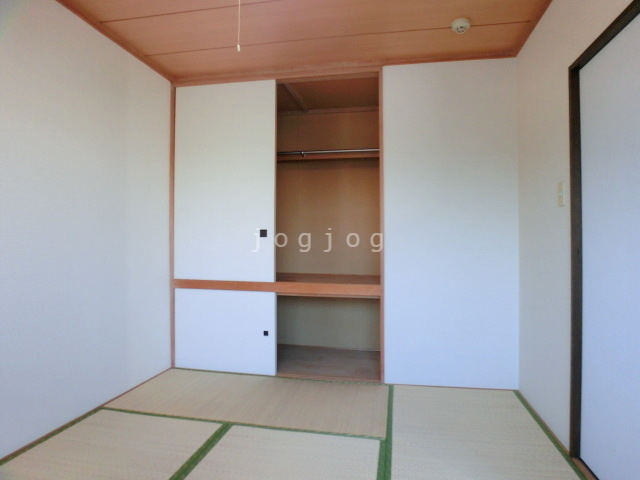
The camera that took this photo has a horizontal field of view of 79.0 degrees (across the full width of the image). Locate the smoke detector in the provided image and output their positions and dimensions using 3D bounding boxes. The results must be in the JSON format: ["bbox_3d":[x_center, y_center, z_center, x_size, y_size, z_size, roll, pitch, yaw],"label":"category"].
[{"bbox_3d":[0.859,-1.293,2.363,0.113,0.050,0.113,0,0,11],"label":"smoke detector"}]

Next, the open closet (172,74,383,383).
[{"bbox_3d":[-0.296,-0.093,3.386,1.705,2.283,0.790,0,0,11],"label":"open closet"}]

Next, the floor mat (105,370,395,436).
[{"bbox_3d":[-0.429,1.062,2.590,1.740,0.040,0.840,0,0,11],"label":"floor mat"}]

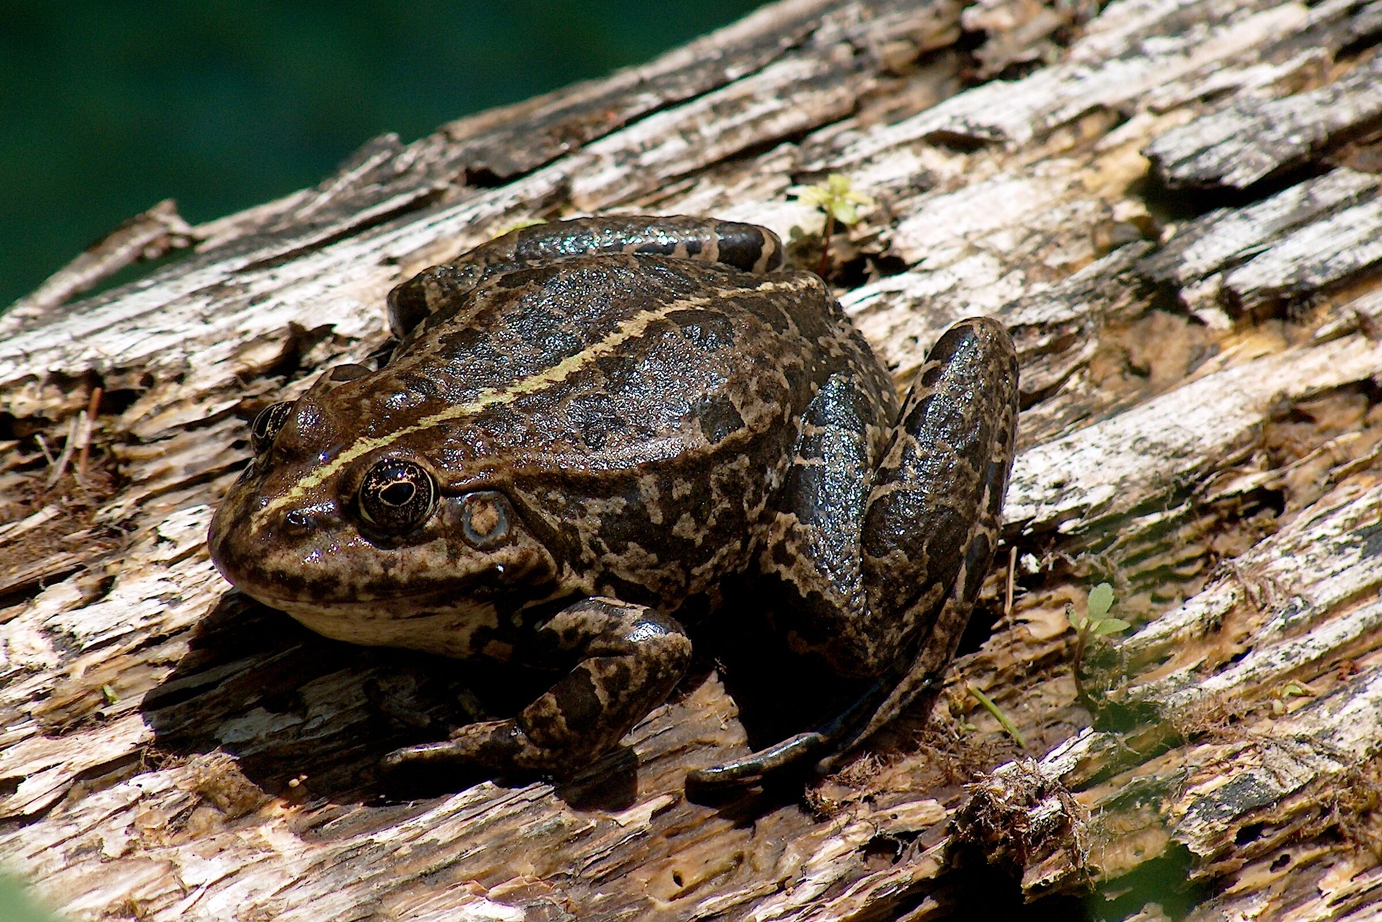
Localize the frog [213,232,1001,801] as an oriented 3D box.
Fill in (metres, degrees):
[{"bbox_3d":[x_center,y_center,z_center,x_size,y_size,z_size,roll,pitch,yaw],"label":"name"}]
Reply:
[{"bbox_3d":[-0.010,-0.001,1.230,0.095,0.032,0.081,-28,45,-32],"label":"frog"}]

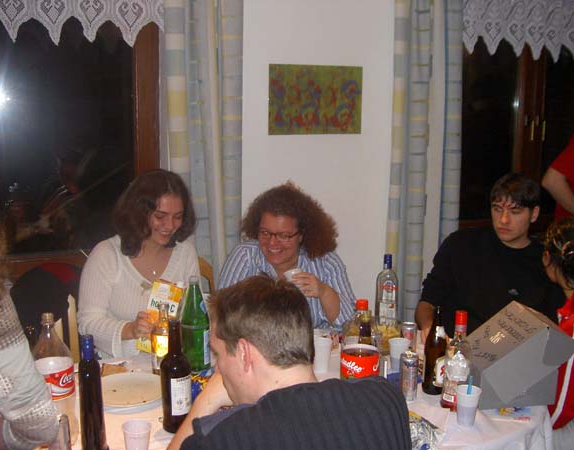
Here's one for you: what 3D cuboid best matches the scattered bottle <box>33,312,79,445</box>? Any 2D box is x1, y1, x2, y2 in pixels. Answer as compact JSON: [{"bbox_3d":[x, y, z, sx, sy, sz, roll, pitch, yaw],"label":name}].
[{"bbox_3d":[-0.580,0.374,1.694,0.096,0.333,0.096,1,10,0],"label":"scattered bottle"}]

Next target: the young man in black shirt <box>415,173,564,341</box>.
[{"bbox_3d":[0.763,0.461,2.662,0.600,1.280,0.720,8,13,36],"label":"young man in black shirt"}]

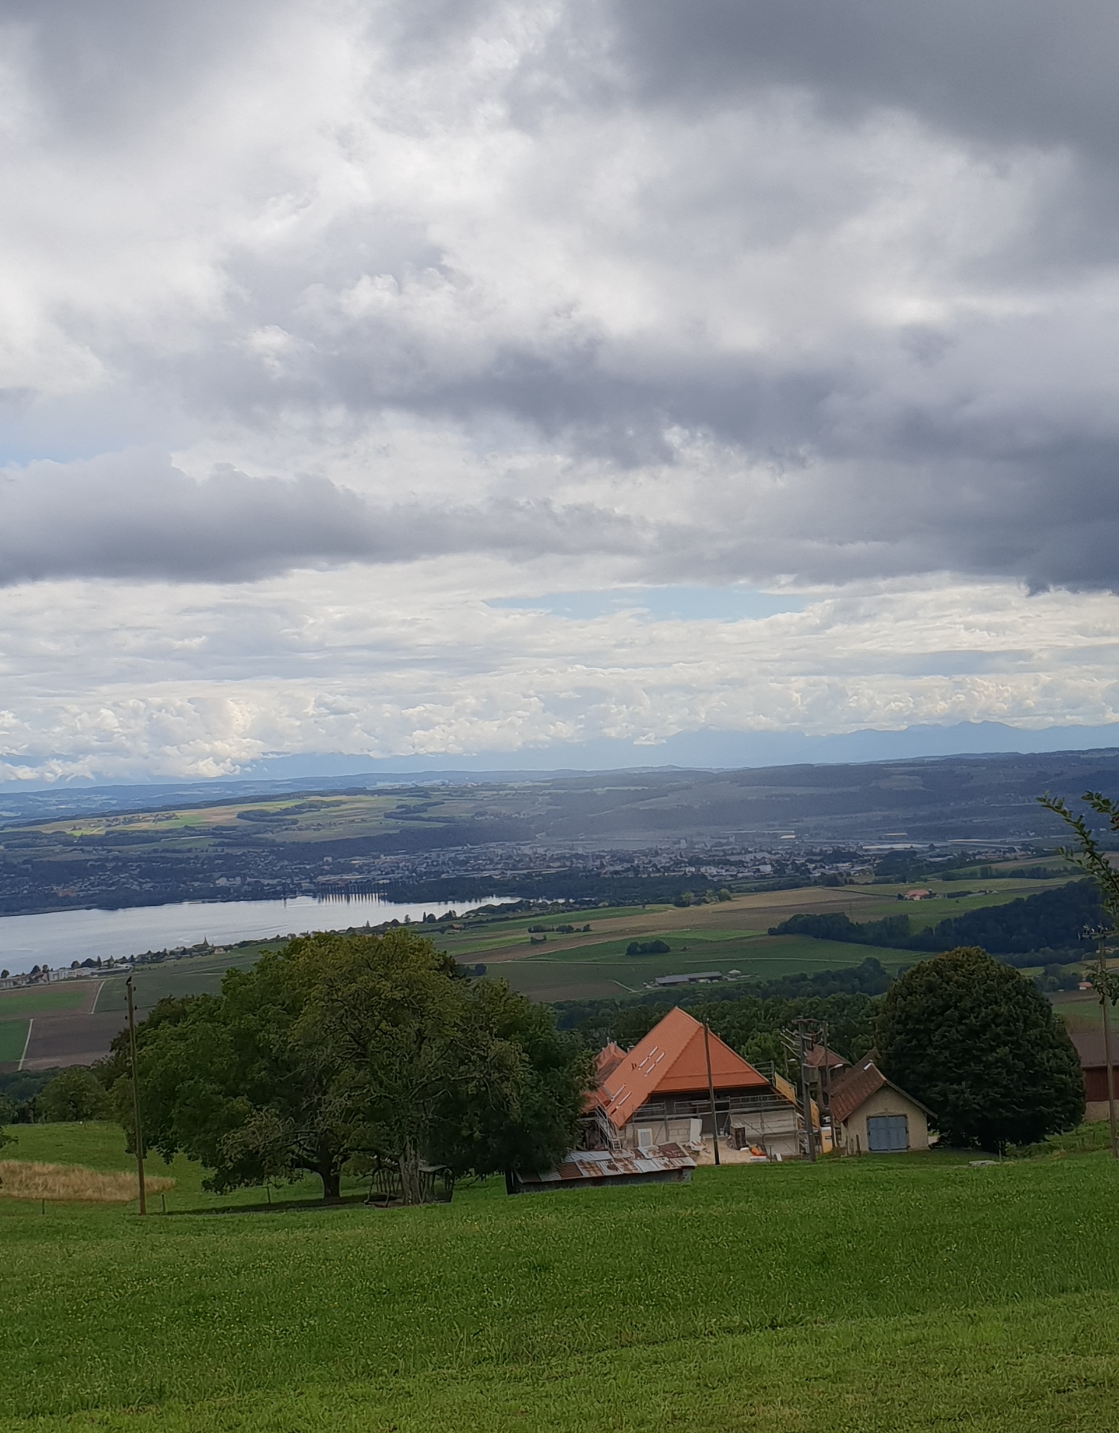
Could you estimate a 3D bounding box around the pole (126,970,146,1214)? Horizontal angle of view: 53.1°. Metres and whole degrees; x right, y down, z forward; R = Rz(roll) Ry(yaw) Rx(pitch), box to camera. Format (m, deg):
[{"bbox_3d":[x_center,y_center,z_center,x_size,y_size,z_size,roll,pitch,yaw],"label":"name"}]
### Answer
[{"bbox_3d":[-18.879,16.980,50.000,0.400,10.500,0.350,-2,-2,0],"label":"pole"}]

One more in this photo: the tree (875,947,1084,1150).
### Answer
[{"bbox_3d":[31.873,25.242,85.000,15.600,15.300,15.000,-2,-2,0],"label":"tree"}]

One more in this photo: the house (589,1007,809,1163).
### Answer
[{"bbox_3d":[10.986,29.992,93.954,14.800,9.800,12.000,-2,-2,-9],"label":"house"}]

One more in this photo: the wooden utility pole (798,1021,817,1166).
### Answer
[{"bbox_3d":[17.503,26.583,79.000,0.450,9.700,0.400,-2,-2,0],"label":"wooden utility pole"}]

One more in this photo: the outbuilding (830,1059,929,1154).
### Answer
[{"bbox_3d":[23.475,28.637,82.579,6.700,5.000,5.500,-2,-2,5],"label":"outbuilding"}]

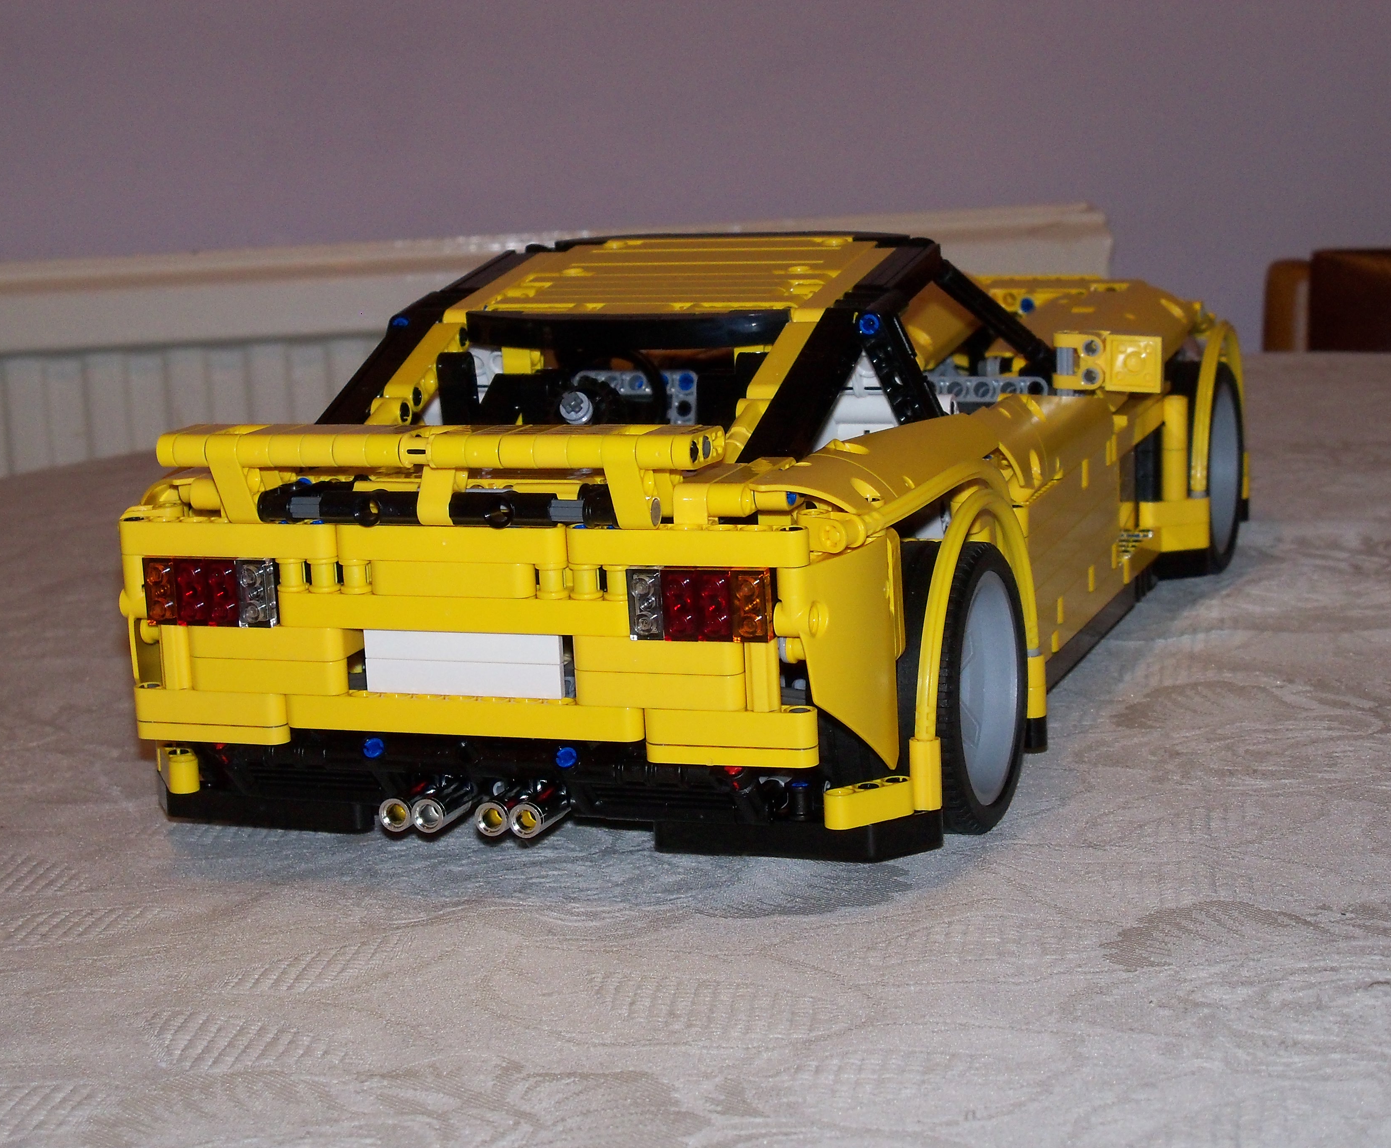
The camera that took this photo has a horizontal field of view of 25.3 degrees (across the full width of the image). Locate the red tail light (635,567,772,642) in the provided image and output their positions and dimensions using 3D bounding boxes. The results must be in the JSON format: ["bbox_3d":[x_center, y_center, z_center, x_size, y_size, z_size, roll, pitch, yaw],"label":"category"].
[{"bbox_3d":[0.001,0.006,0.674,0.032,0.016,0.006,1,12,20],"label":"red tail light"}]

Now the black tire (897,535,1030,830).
[{"bbox_3d":[0.054,0.027,0.741,0.036,0.069,0.069,1,12,20],"label":"black tire"}]

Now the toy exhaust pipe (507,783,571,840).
[{"bbox_3d":[-0.036,0.054,0.704,0.008,0.008,0.017,1,12,20],"label":"toy exhaust pipe"}]

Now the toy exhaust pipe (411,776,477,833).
[{"bbox_3d":[-0.058,0.054,0.713,0.008,0.008,0.017,1,12,20],"label":"toy exhaust pipe"}]

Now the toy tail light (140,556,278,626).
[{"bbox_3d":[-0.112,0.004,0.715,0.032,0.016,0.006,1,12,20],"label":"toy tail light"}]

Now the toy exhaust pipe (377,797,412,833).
[{"bbox_3d":[-0.066,0.054,0.715,0.008,0.008,0.017,1,12,20],"label":"toy exhaust pipe"}]

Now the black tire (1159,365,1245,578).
[{"bbox_3d":[0.159,-0.035,1.026,0.036,0.069,0.069,1,12,20],"label":"black tire"}]

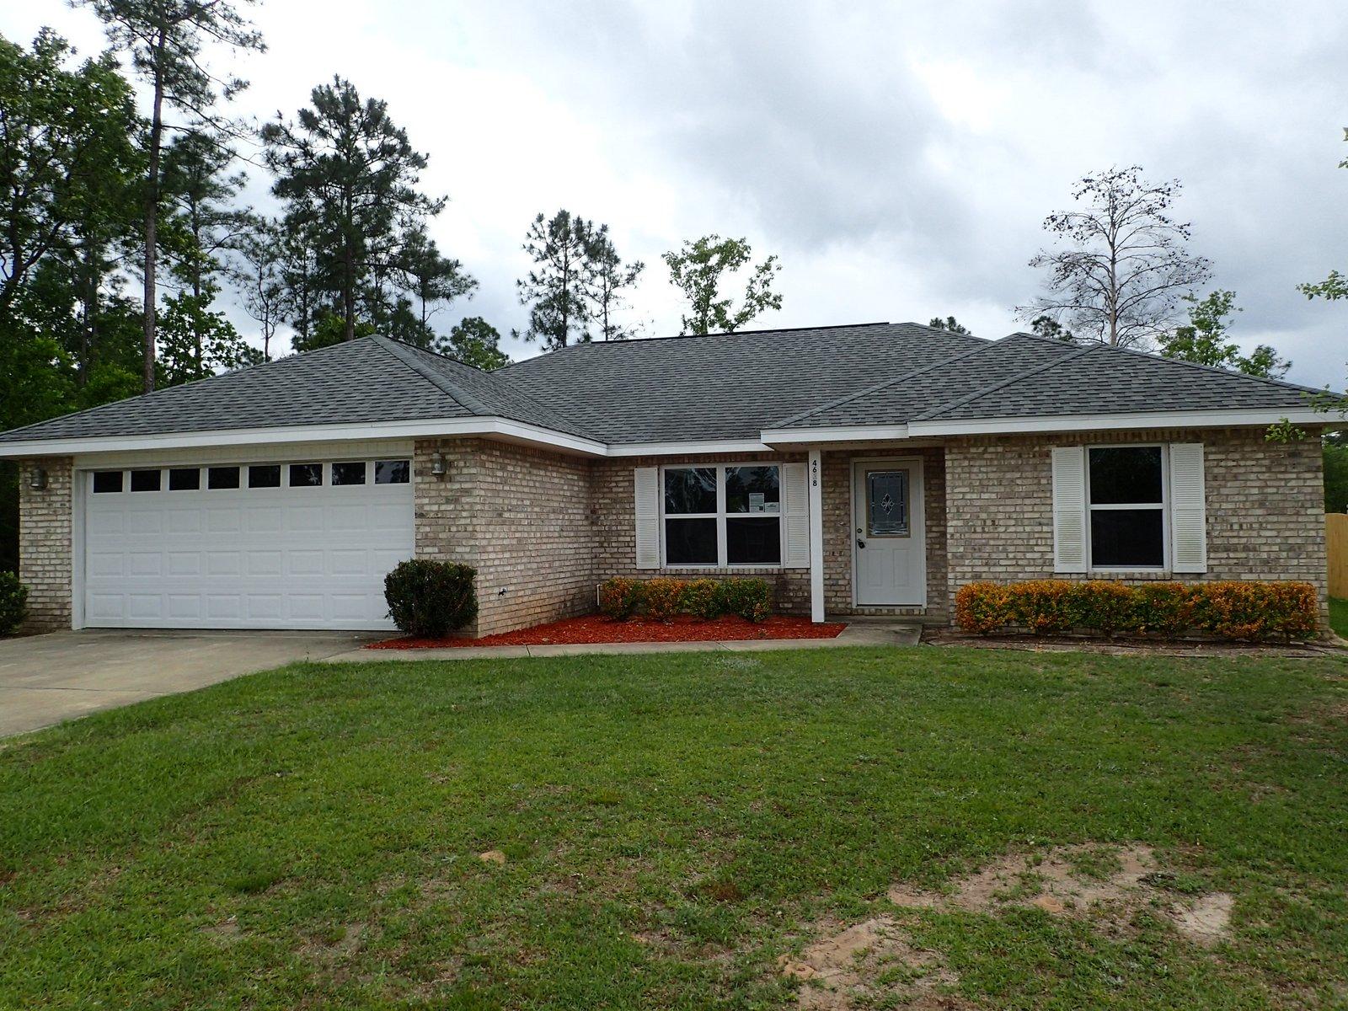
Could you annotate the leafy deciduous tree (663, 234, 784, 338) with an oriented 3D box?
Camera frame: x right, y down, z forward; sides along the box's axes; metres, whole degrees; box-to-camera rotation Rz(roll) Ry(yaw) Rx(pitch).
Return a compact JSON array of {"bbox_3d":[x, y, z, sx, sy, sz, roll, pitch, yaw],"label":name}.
[{"bbox_3d":[1.784,-3.488,33.835,4.700,11.970,4.600,-1,-2,0],"label":"leafy deciduous tree"}]

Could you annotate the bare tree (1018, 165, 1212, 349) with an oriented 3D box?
[{"bbox_3d":[16.591,-5.143,35.795,7.200,14.840,7.000,-1,-2,0],"label":"bare tree"}]

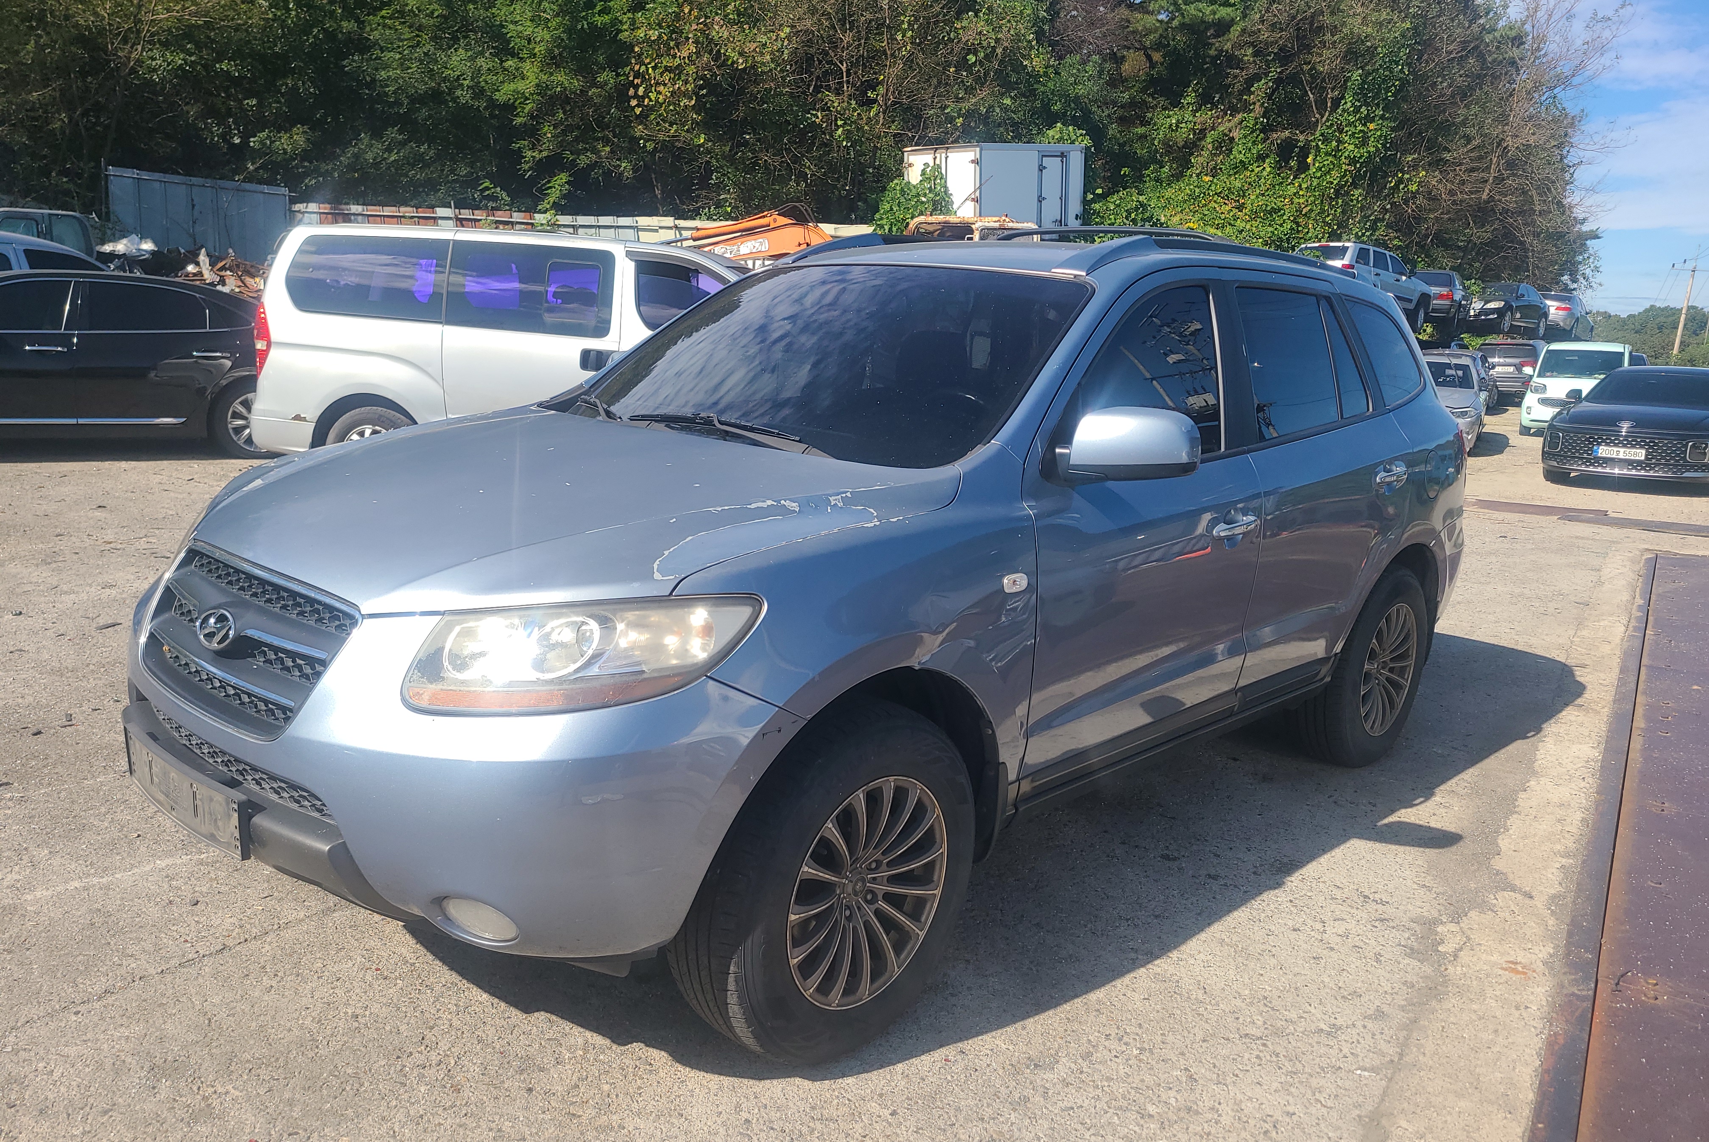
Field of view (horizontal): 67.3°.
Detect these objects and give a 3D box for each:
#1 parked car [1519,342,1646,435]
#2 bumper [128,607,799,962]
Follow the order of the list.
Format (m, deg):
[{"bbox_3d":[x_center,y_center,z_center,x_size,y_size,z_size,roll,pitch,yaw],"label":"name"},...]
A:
[{"bbox_3d":[13.380,-3.314,23.607,1.595,1.700,3.600,10,13,31],"label":"parked car"},{"bbox_3d":[-1.020,0.306,2.669,1.850,0.640,0.740,14,16,41],"label":"bumper"}]

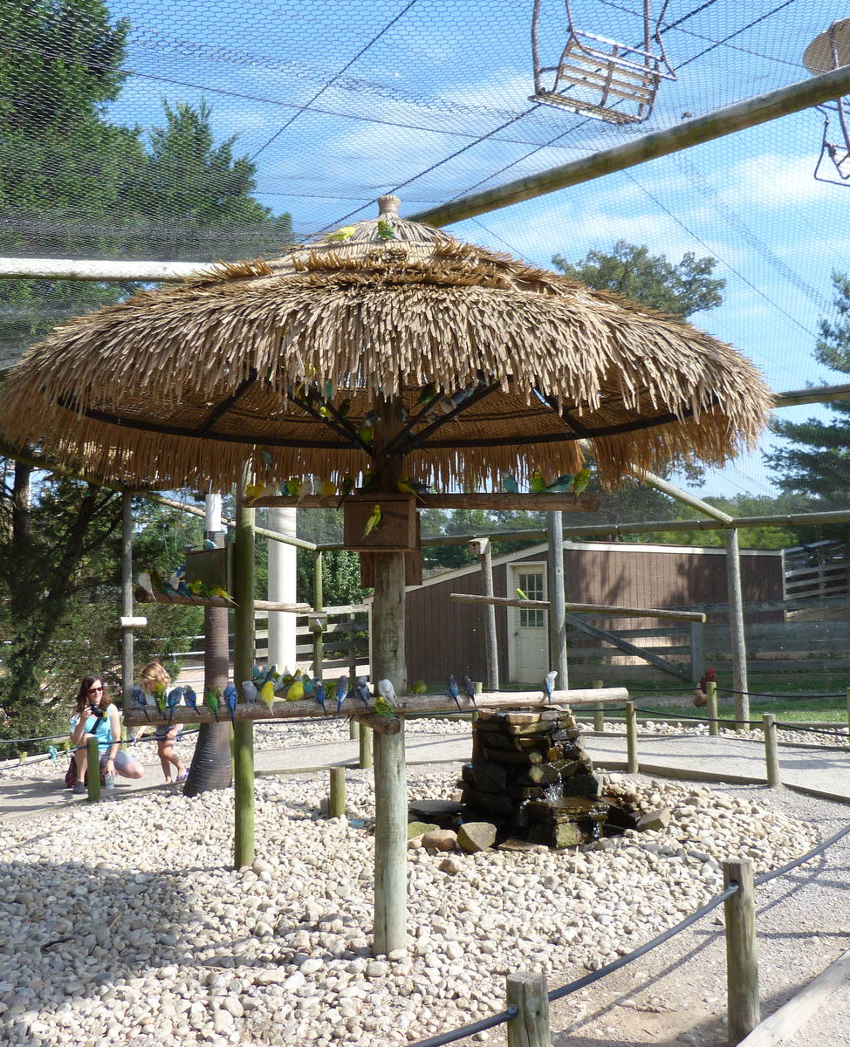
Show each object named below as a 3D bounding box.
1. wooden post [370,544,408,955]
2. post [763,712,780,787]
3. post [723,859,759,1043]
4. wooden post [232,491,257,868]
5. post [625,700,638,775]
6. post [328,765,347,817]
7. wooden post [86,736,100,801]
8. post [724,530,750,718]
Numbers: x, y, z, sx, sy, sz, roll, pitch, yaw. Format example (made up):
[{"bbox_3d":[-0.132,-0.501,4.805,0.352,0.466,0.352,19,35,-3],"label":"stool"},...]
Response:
[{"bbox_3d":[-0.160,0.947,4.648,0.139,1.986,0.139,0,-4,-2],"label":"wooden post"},{"bbox_3d":[2.832,1.841,8.222,0.093,0.579,0.093,-4,-5,18],"label":"post"},{"bbox_3d":[1.136,1.528,3.619,0.108,0.600,0.108,-2,-5,16],"label":"post"},{"bbox_3d":[-1.107,0.909,6.210,0.116,2.351,0.116,-1,-4,0],"label":"wooden post"},{"bbox_3d":[1.859,1.915,9.055,0.093,0.611,0.093,-2,-4,11],"label":"post"},{"bbox_3d":[-0.663,2.032,7.661,0.115,0.368,0.115,-1,-5,-5],"label":"post"},{"bbox_3d":[-2.849,2.101,8.663,0.105,0.523,0.105,0,-5,-18],"label":"wooden post"},{"bbox_3d":[3.736,1.247,12.053,0.144,2.376,0.144,-3,-5,17],"label":"post"}]

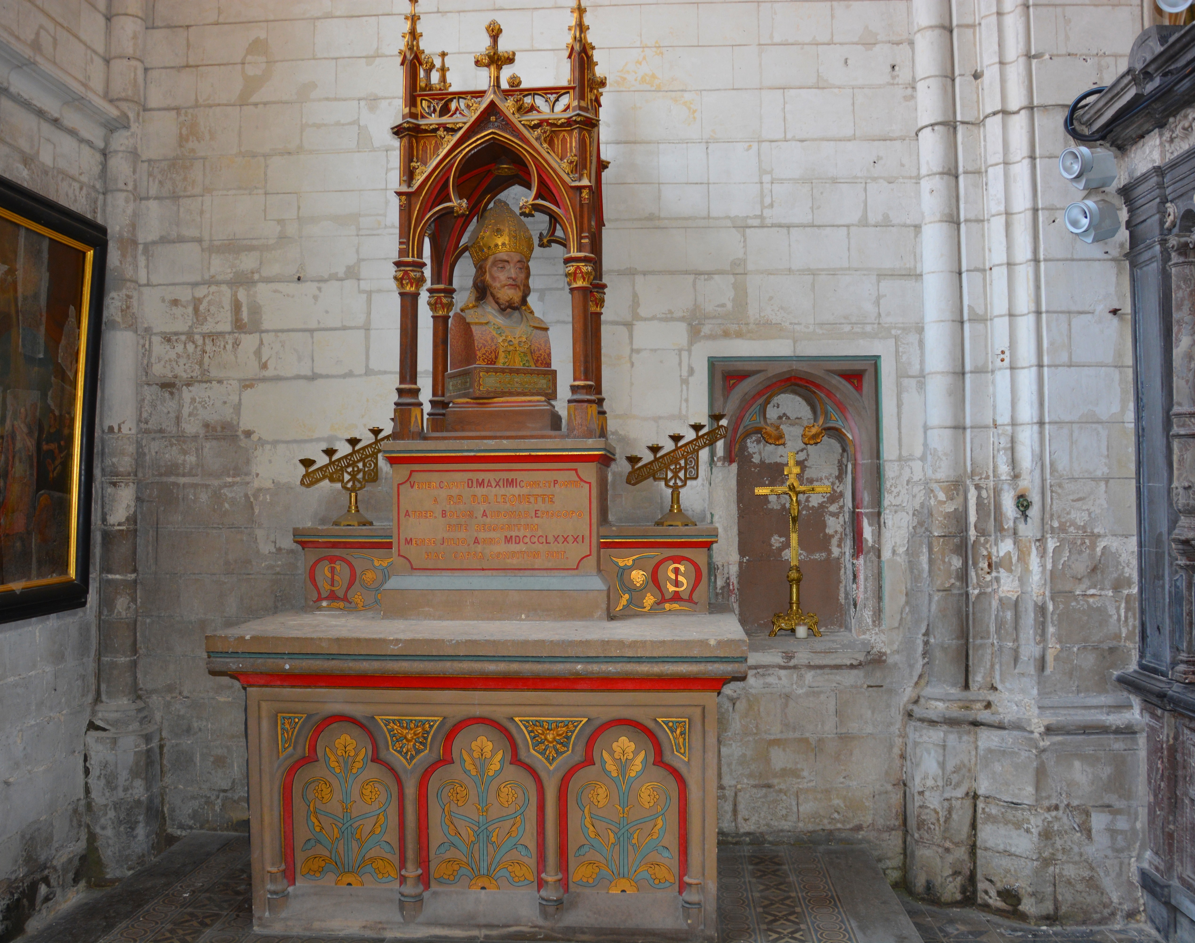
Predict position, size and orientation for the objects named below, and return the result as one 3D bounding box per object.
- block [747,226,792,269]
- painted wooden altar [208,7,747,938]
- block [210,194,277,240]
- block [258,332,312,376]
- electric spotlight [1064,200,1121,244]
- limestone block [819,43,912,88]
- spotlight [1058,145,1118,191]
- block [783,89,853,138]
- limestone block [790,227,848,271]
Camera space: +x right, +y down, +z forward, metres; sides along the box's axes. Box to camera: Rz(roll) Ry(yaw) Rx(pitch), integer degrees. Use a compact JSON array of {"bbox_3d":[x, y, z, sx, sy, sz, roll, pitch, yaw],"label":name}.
[{"bbox_3d":[0.726,-0.941,4.574,0.182,0.177,0.200,0,-2,3],"label":"block"},{"bbox_3d":[-0.377,-0.153,3.965,1.770,3.420,1.100,0,-2,3],"label":"painted wooden altar"},{"bbox_3d":[-1.532,-1.103,4.713,0.295,0.197,0.200,0,-2,3],"label":"block"},{"bbox_3d":[-1.346,-0.504,4.685,0.235,0.186,0.200,0,-2,3],"label":"block"},{"bbox_3d":[1.857,-0.937,3.980,0.175,0.140,0.130,-12,3,-23],"label":"electric spotlight"},{"bbox_3d":[1.138,-1.708,4.572,0.385,0.192,0.200,0,-2,3],"label":"limestone block"},{"bbox_3d":[1.841,-1.137,3.980,0.175,0.140,0.130,-14,4,-22],"label":"spotlight"},{"bbox_3d":[0.946,-1.511,4.577,0.282,0.206,0.200,0,-2,3],"label":"block"},{"bbox_3d":[0.942,-0.936,4.561,0.244,0.182,0.200,0,-2,3],"label":"limestone block"}]

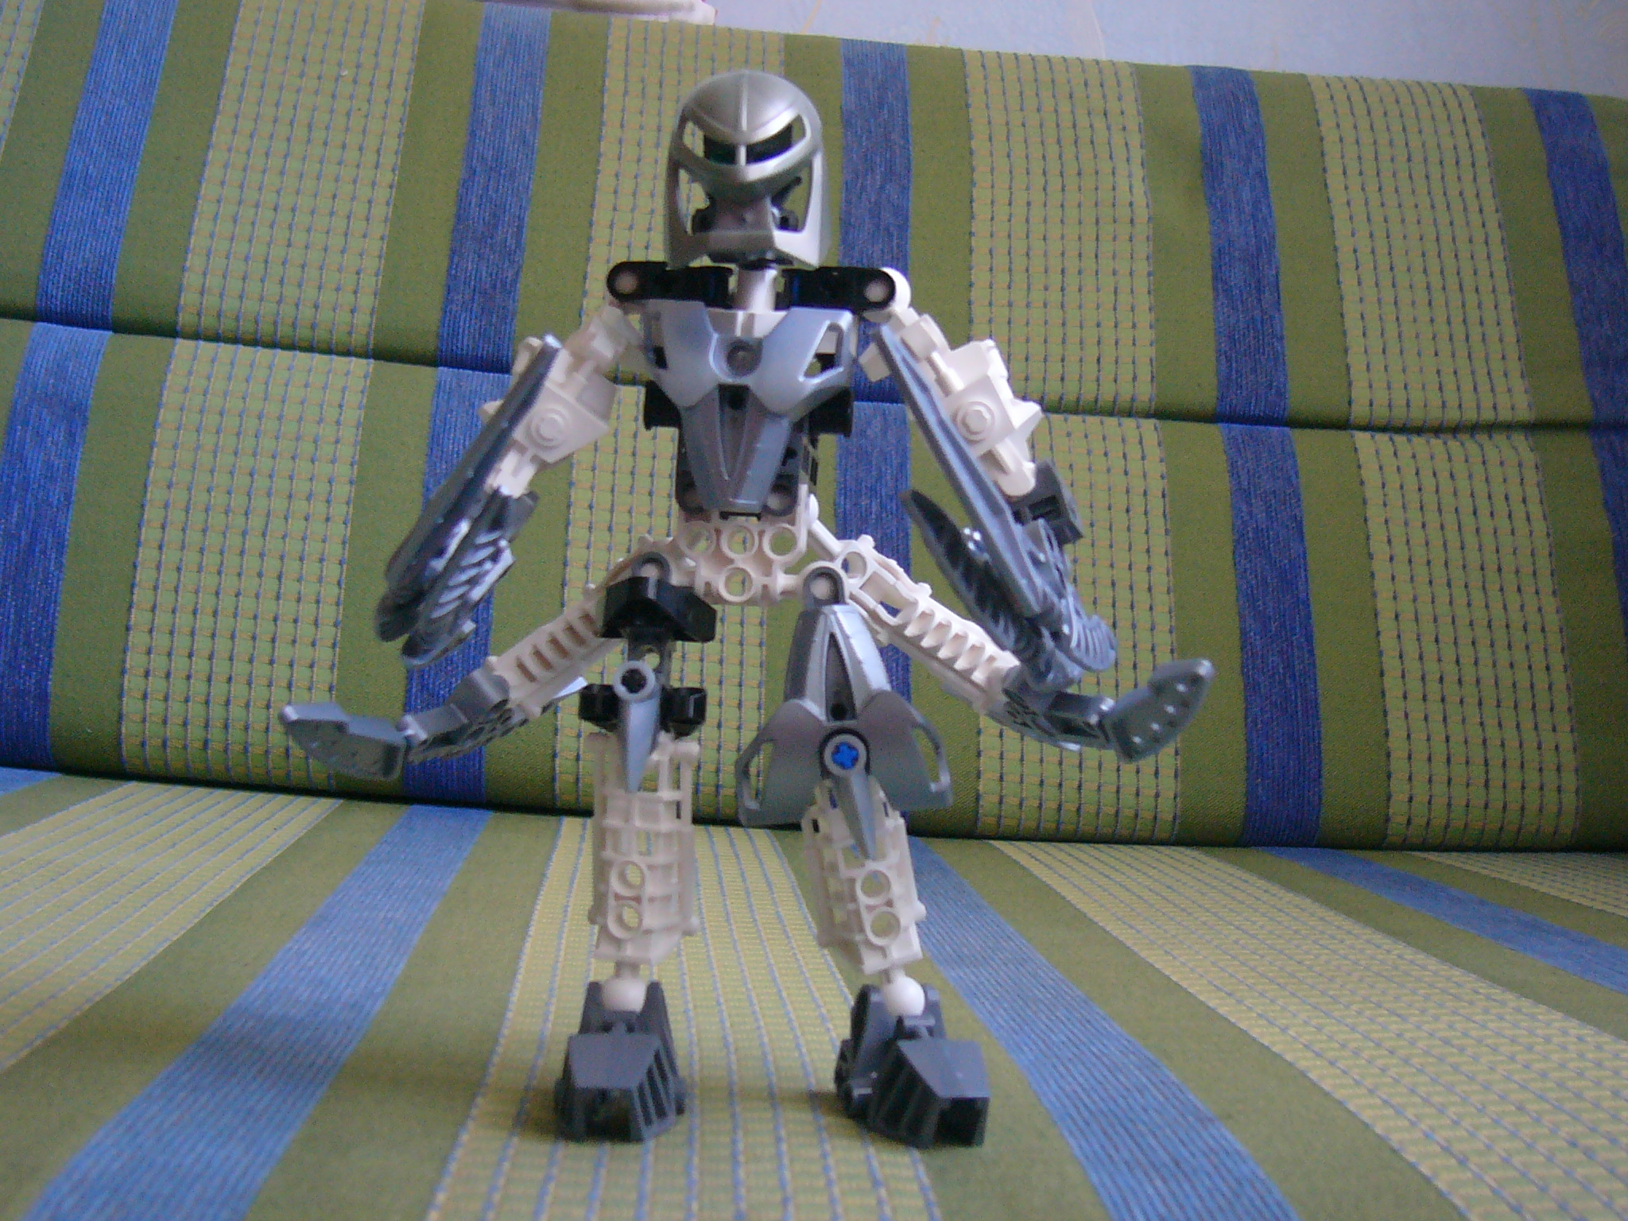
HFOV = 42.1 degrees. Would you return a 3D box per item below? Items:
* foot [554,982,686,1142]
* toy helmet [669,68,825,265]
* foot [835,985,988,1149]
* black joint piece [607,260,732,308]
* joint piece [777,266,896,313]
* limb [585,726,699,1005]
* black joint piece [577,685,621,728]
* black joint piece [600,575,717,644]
[{"bbox_3d":[-0.036,0.081,0.392,0.025,0.022,0.043,2,3,1],"label":"foot"},{"bbox_3d":[-0.012,-0.082,0.393,0.029,0.035,0.027,2,3,2],"label":"toy helmet"},{"bbox_3d":[0.019,0.081,0.390,0.024,0.022,0.042,2,3,-16],"label":"foot"},{"bbox_3d":[-0.027,-0.061,0.399,0.024,0.009,0.011,2,3,0],"label":"black joint piece"},{"bbox_3d":[0.004,-0.060,0.399,0.023,0.009,0.011,2,3,0],"label":"joint piece"},{"bbox_3d":[-0.032,0.050,0.404,0.018,0.054,0.018,2,2,14],"label":"limb"},{"bbox_3d":[-0.040,0.018,0.398,0.009,0.009,0.009,3,3,6],"label":"black joint piece"},{"bbox_3d":[-0.029,0.000,0.393,0.022,0.013,0.015,3,3,5],"label":"black joint piece"}]

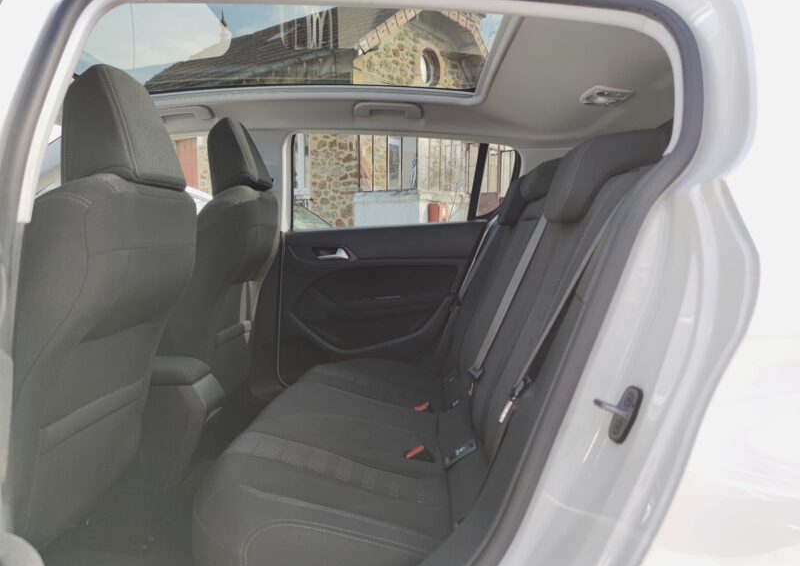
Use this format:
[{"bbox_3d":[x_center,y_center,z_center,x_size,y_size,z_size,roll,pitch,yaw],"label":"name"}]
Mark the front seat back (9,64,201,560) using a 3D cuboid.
[{"bbox_3d":[-0.633,0.027,1.085,0.300,0.830,0.500,12,6,1],"label":"front seat back"}]

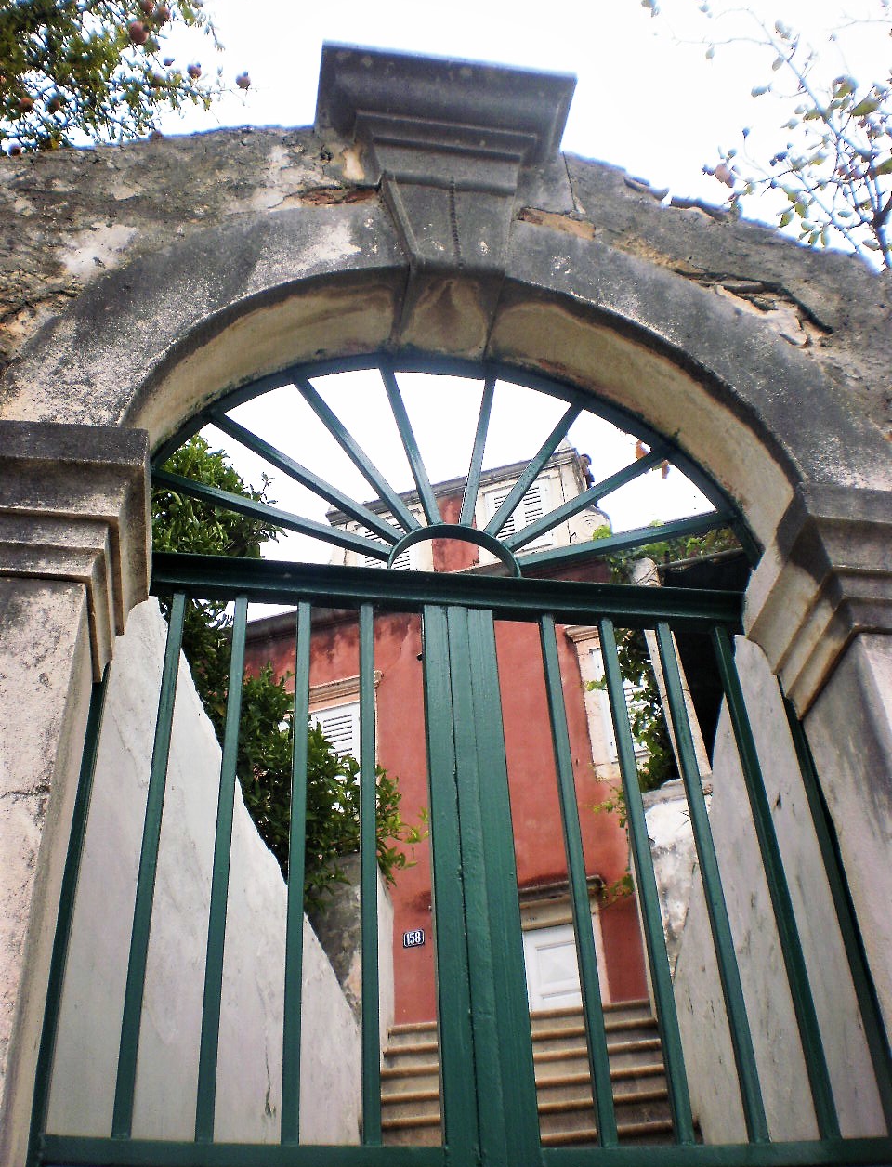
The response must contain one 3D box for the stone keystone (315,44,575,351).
[{"bbox_3d":[-0.005,-0.924,3.154,0.629,0.598,0.384,4,-39,-9],"label":"stone keystone"}]

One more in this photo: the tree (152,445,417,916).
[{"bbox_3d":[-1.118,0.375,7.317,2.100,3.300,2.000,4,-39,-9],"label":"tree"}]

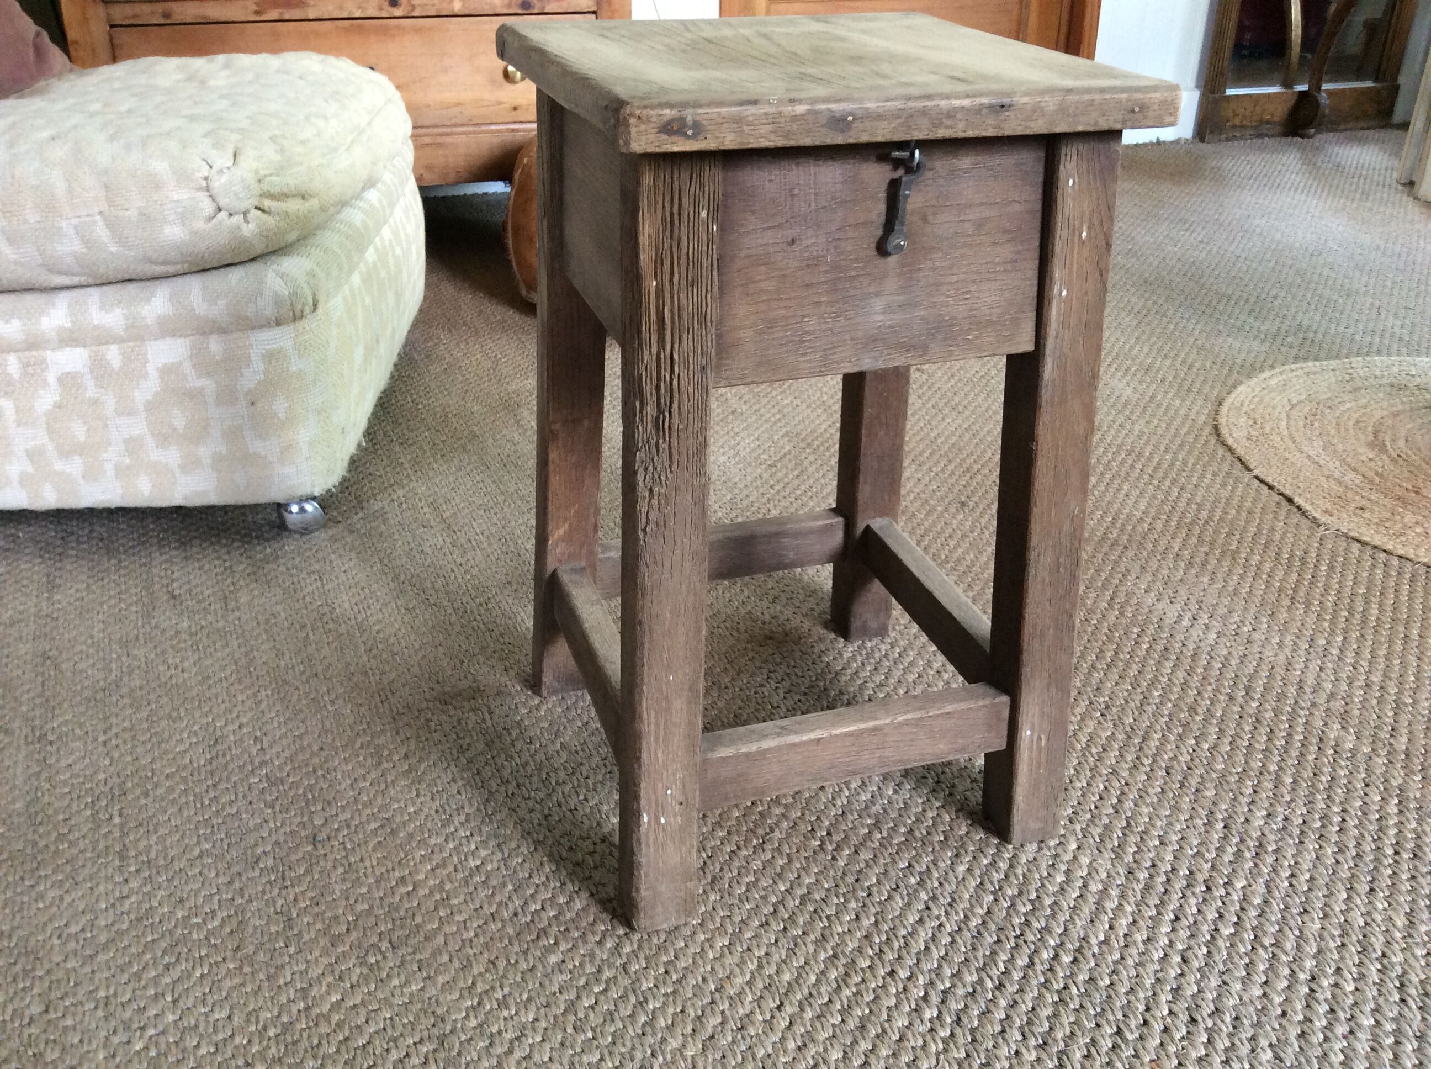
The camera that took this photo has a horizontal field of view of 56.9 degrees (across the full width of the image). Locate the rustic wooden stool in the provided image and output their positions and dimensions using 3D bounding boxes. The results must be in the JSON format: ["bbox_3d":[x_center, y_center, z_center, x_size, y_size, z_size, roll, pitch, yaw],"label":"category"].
[{"bbox_3d":[0.048,-0.058,0.861,0.301,0.485,0.301,-8,30,-17],"label":"rustic wooden stool"}]

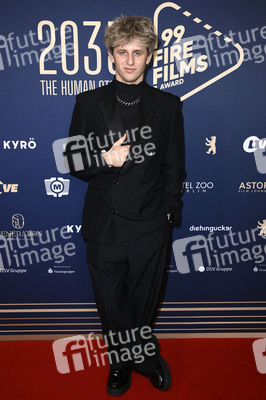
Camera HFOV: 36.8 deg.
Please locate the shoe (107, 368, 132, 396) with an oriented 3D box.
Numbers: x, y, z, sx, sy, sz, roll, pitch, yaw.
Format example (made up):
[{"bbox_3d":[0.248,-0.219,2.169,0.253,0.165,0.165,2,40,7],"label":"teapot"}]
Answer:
[{"bbox_3d":[-0.067,0.914,2.181,0.122,0.115,0.300,1,14,3],"label":"shoe"}]

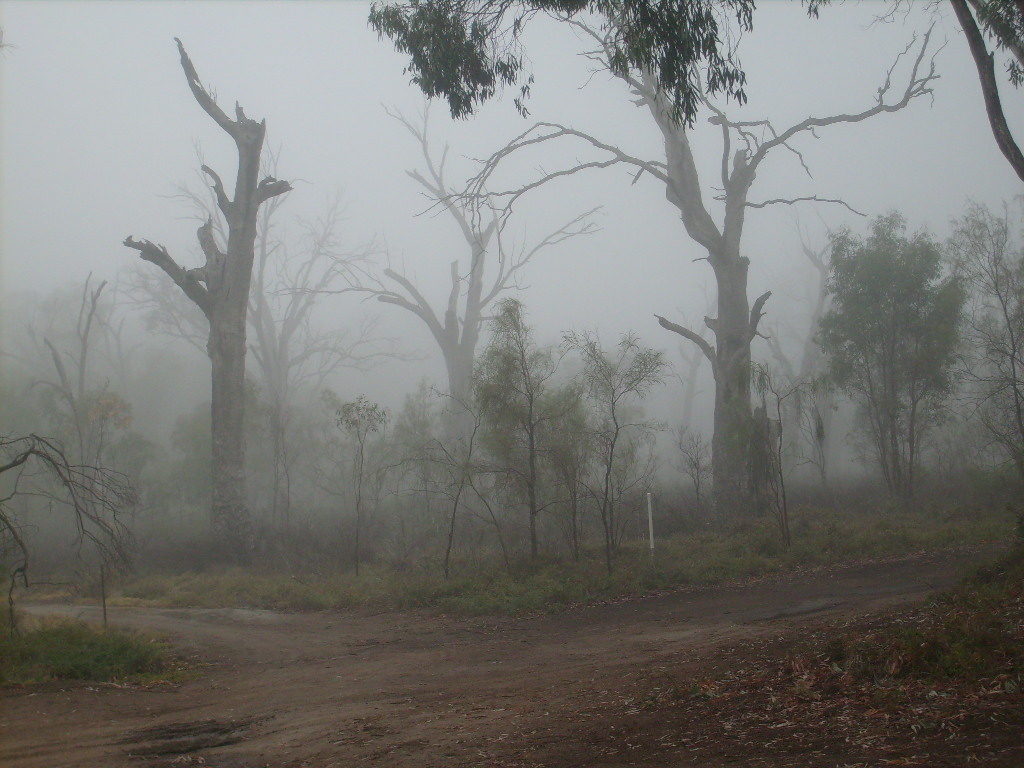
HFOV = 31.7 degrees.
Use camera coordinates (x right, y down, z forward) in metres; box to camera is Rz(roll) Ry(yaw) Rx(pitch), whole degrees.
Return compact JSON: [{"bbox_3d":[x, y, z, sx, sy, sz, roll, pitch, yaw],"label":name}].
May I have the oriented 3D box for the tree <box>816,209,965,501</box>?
[{"bbox_3d":[8.833,-0.547,42.000,3.400,6.890,3.230,0,-2,0],"label":"tree"}]

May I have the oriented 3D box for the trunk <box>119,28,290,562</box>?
[{"bbox_3d":[-6.391,-1.811,38.000,3.540,10.890,2.650,0,-2,0],"label":"trunk"}]

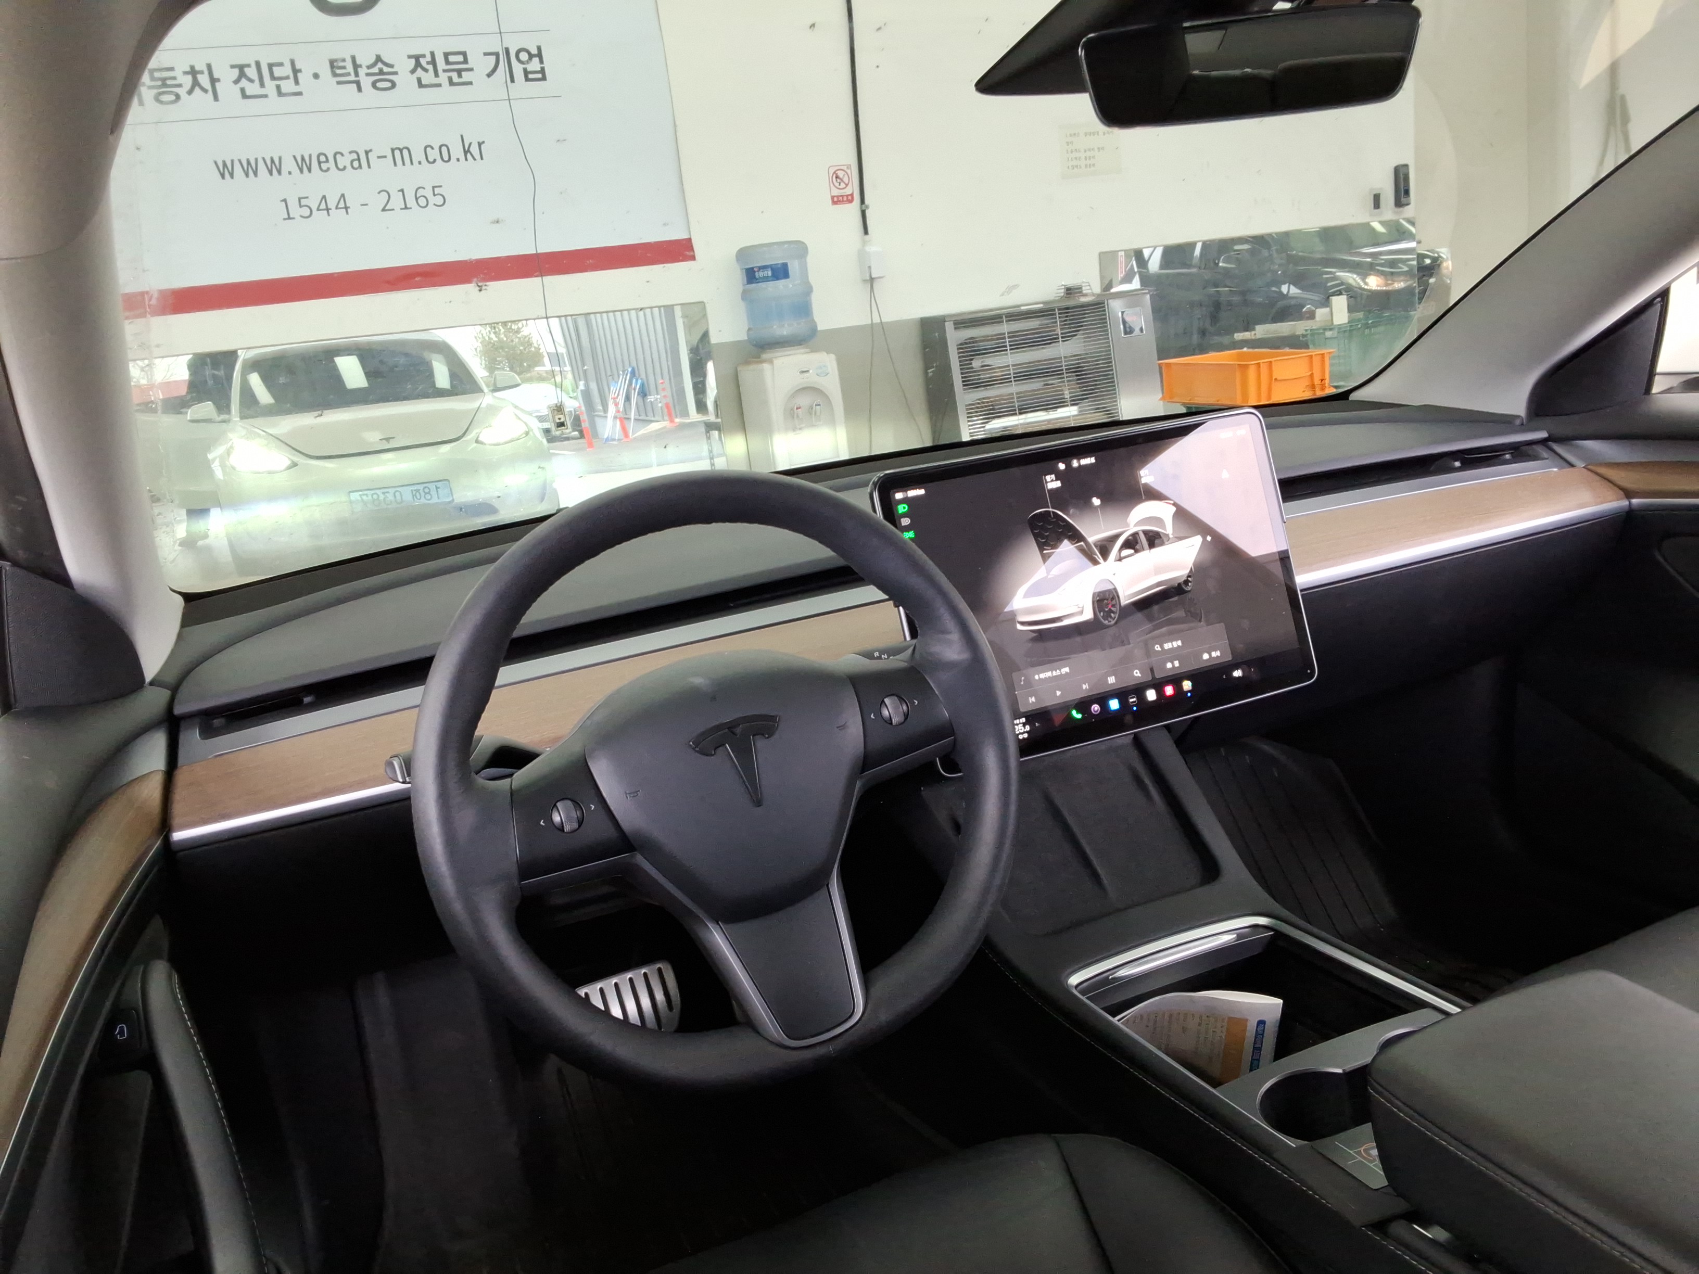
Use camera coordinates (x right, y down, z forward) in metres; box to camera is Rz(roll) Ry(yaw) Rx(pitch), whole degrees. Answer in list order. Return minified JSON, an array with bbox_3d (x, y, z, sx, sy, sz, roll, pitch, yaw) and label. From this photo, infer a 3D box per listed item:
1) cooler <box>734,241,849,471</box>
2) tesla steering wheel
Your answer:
[{"bbox_3d":[-0.205,-0.775,5.220,0.288,1.389,0.330,-11,14,-17],"label":"cooler"},{"bbox_3d":[-0.073,0.087,0.818,0.362,0.355,0.090,-17,-2,-22],"label":"tesla steering wheel"}]

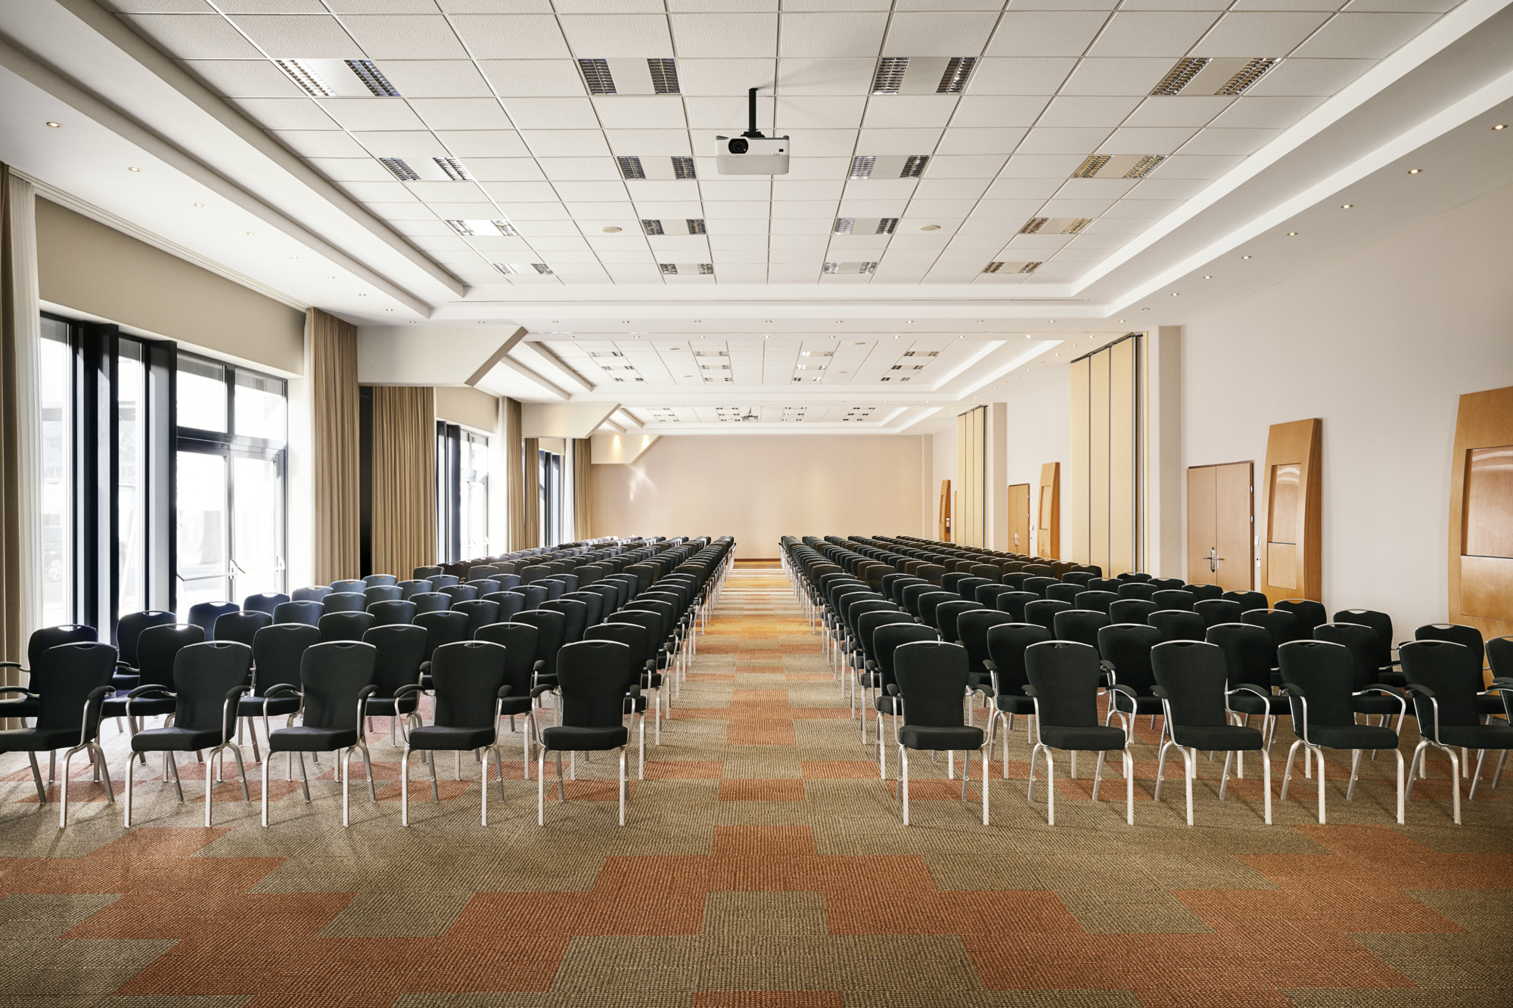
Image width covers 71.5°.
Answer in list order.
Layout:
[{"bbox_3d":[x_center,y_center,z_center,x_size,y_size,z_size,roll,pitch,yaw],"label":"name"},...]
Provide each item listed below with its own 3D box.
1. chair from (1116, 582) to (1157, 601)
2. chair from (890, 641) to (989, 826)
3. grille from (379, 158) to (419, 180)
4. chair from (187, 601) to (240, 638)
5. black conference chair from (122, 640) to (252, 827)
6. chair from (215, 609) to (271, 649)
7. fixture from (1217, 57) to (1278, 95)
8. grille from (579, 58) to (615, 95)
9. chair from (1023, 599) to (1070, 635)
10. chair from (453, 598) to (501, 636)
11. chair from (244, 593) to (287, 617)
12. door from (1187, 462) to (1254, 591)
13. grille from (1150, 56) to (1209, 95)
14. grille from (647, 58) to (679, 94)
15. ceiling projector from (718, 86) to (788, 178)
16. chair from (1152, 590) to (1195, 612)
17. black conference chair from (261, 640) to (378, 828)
[{"bbox_3d":[3.934,1.267,10.553,0.580,0.913,0.585,0,0,0],"label":"chair"},{"bbox_3d":[1.009,1.246,5.812,0.580,0.913,0.585,0,0,0],"label":"chair"},{"bbox_3d":[-2.844,-2.693,8.421,0.170,0.050,0.542,0,0,0],"label":"grille"},{"bbox_3d":[-4.608,1.303,8.838,0.580,0.925,0.570,0,0,0],"label":"chair"},{"bbox_3d":[-3.150,1.272,5.897,0.580,0.925,0.570,0,0,0],"label":"black conference chair"},{"bbox_3d":[-3.921,1.268,7.735,0.575,0.923,0.570,0,-1,0],"label":"chair"},{"bbox_3d":[3.192,-2.798,6.850,0.150,0.060,0.590,0,-1,0],"label":"fixture"},{"bbox_3d":[-1.045,-2.817,6.933,0.156,0.050,0.560,0,0,0],"label":"grille"},{"bbox_3d":[2.512,1.271,8.803,0.580,0.925,0.570,0,0,0],"label":"chair"},{"bbox_3d":[-2.401,1.277,8.671,0.575,0.923,0.570,0,-1,0],"label":"chair"},{"bbox_3d":[-4.590,1.285,9.604,0.575,0.923,0.570,0,-1,0],"label":"chair"},{"bbox_3d":[5.932,0.621,13.474,0.100,2.275,1.924,0,0,0],"label":"door"},{"bbox_3d":[2.751,-2.771,6.824,0.175,0.040,0.600,0,-1,0],"label":"grille"},{"bbox_3d":[-0.603,-2.818,6.933,0.168,0.050,0.560,0,0,0],"label":"grille"},{"bbox_3d":[-0.029,-2.449,6.846,0.464,0.494,0.375,0,0,0],"label":"ceiling projector"},{"bbox_3d":[3.925,1.285,9.590,0.575,0.923,0.570,0,-1,0],"label":"chair"},{"bbox_3d":[-2.415,1.268,5.891,0.580,0.925,0.570,0,0,0],"label":"black conference chair"}]

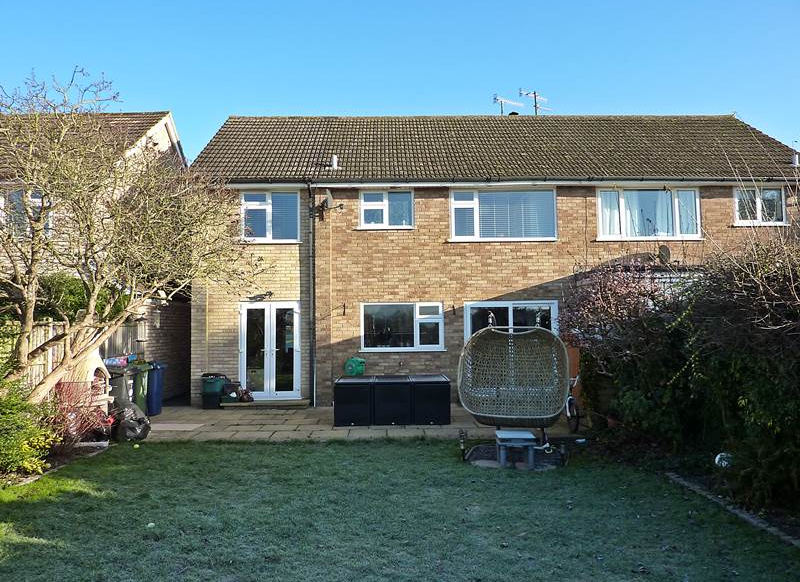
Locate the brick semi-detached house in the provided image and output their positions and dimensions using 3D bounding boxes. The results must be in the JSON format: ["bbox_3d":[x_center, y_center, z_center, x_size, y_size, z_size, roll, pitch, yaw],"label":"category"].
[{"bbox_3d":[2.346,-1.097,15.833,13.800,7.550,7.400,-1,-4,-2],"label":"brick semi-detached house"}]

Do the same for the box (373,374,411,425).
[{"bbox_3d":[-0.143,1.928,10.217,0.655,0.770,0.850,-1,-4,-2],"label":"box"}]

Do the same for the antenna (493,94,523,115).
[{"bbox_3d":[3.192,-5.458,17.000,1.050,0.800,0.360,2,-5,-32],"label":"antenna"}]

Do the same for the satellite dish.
[{"bbox_3d":[5.655,-0.762,12.400,0.220,0.430,0.450,-1,-4,4],"label":"satellite dish"}]

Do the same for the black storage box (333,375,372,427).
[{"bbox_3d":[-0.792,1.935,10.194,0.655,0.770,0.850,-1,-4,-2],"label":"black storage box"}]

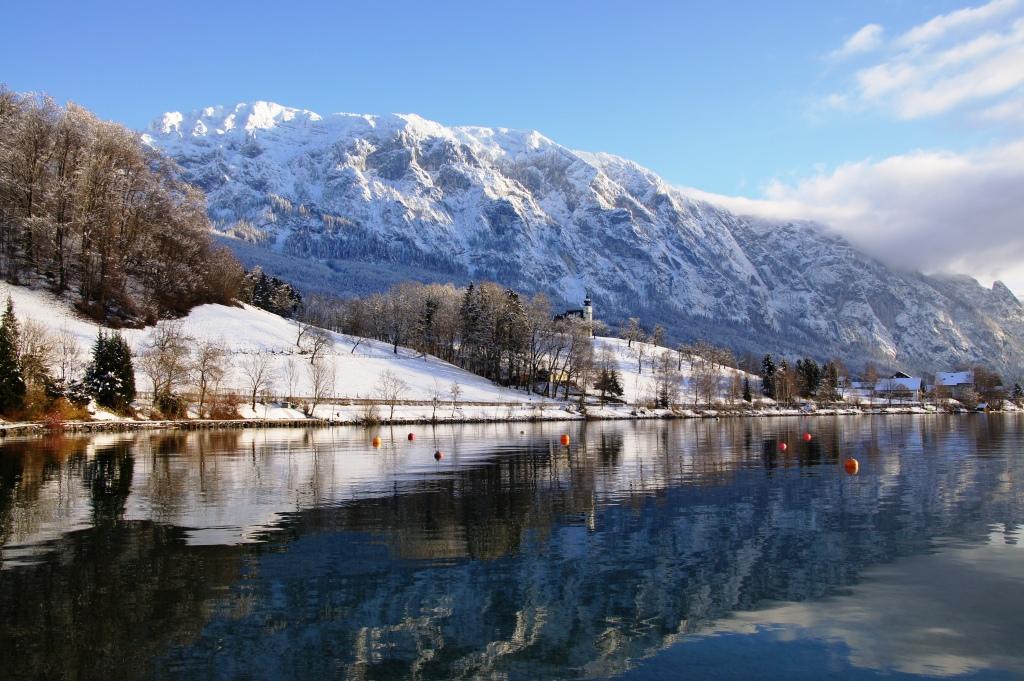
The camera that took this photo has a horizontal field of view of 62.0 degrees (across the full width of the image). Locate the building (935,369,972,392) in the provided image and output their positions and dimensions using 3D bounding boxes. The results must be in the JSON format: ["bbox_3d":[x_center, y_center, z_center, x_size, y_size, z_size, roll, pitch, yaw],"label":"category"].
[{"bbox_3d":[296.165,28.246,570.000,25.090,15.710,13.000,-2,-5,27],"label":"building"}]

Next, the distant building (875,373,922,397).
[{"bbox_3d":[156.400,18.010,345.000,17.300,10.120,11.500,-4,-6,36],"label":"distant building"}]

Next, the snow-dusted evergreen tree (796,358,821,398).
[{"bbox_3d":[116.500,14.930,335.000,9.430,15.720,9.430,-2,-5,19],"label":"snow-dusted evergreen tree"}]

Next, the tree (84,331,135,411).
[{"bbox_3d":[-59.950,4.470,127.000,7.450,11.920,7.450,2,-5,-25],"label":"tree"}]

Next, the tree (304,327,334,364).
[{"bbox_3d":[-43.570,1.130,192.000,6.310,8.560,6.310,1,-5,-13],"label":"tree"}]

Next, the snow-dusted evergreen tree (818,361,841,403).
[{"bbox_3d":[122.890,15.870,330.000,8.520,16.260,8.520,-2,-5,20],"label":"snow-dusted evergreen tree"}]

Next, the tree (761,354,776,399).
[{"bbox_3d":[111.312,15.840,370.000,6.940,19.530,6.940,-1,-5,17],"label":"tree"}]

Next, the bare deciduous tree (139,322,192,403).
[{"bbox_3d":[-54.458,3.536,134.000,8.490,12.730,8.490,2,-5,-22],"label":"bare deciduous tree"}]

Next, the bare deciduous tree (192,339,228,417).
[{"bbox_3d":[-49.510,6.080,140.000,5.910,12.810,5.910,1,-5,-19],"label":"bare deciduous tree"}]

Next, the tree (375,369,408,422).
[{"bbox_3d":[-23.037,10.324,163.000,6.500,9.940,6.500,1,-5,-8],"label":"tree"}]

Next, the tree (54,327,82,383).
[{"bbox_3d":[-71.784,2.428,138.000,4.530,9.390,4.530,2,-5,-27],"label":"tree"}]

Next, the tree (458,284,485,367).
[{"bbox_3d":[-12.255,-4.236,258.000,7.870,26.020,7.870,0,-5,-3],"label":"tree"}]

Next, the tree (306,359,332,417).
[{"bbox_3d":[-32.964,8.091,146.000,4.450,10.020,4.450,1,-5,-13],"label":"tree"}]

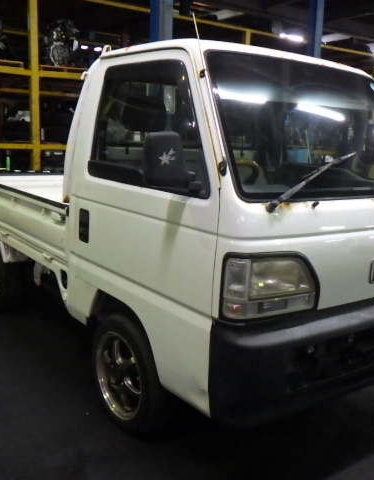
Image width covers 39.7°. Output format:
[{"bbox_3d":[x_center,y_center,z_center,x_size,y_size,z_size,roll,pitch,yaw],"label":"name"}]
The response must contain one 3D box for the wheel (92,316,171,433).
[{"bbox_3d":[-0.246,0.592,2.315,0.155,0.530,0.530,-6,14,-36],"label":"wheel"}]

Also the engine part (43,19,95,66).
[{"bbox_3d":[-1.822,-2.955,7.907,0.713,0.660,0.600,-6,13,-35],"label":"engine part"}]

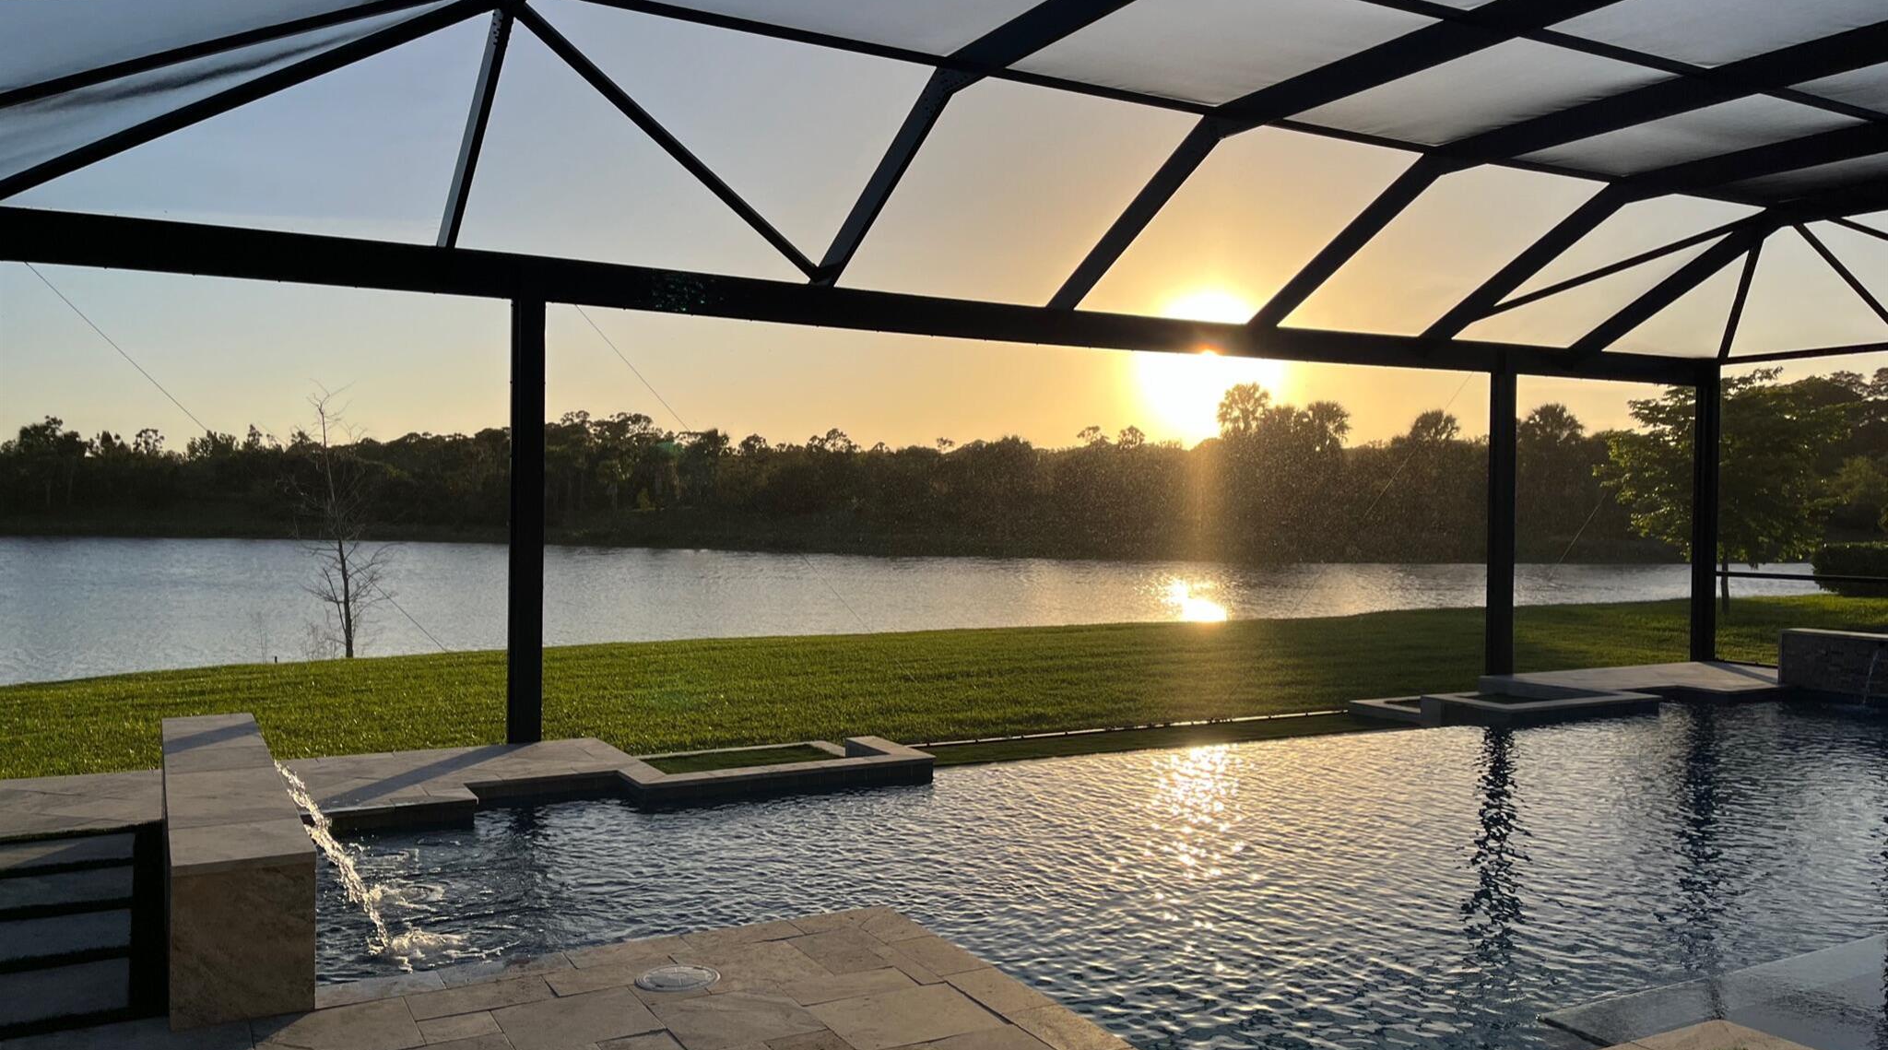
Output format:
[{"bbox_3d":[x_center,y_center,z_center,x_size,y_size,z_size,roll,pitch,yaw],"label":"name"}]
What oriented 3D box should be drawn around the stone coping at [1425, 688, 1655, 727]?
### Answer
[{"bbox_3d":[4.898,1.496,11.610,1.780,0.179,0.879,0,1,-29],"label":"stone coping"}]

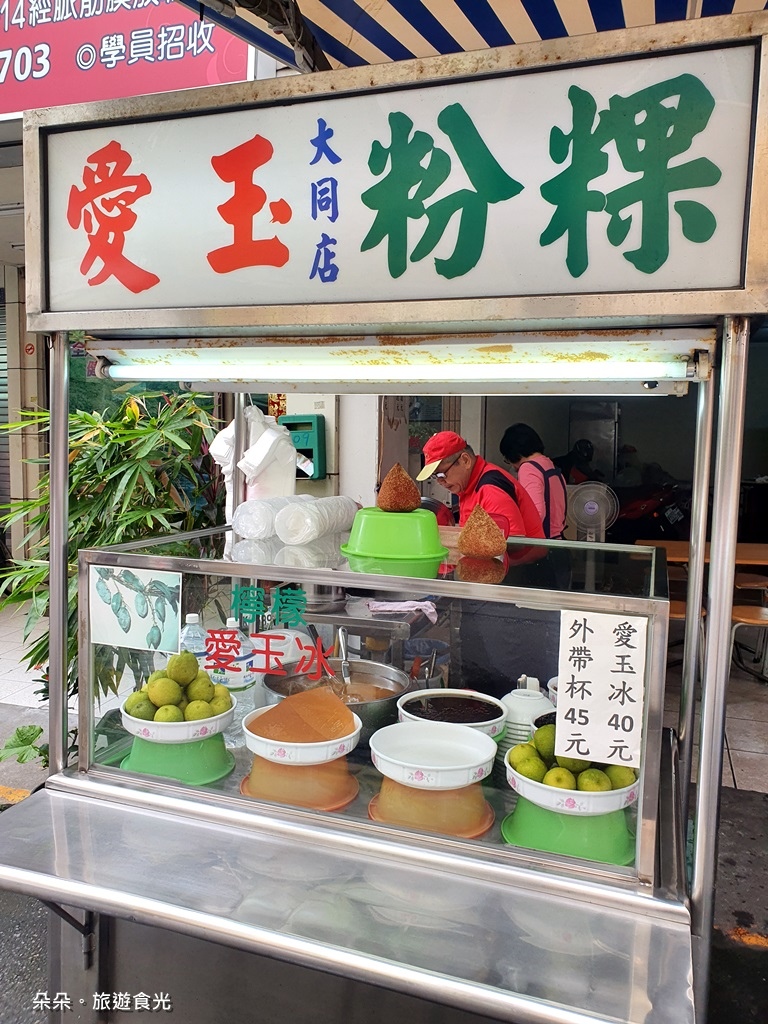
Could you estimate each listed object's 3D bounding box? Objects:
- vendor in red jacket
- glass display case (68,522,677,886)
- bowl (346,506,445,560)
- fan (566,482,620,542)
[{"bbox_3d":[0.378,0.490,2.956,0.620,1.600,0.500,2,4,5],"label":"vendor in red jacket"},{"bbox_3d":[0.047,0.328,1.869,1.180,0.480,0.873,3,4,19],"label":"glass display case"},{"bbox_3d":[0.027,0.044,1.770,0.245,0.098,0.245,2,4,0],"label":"bowl"},{"bbox_3d":[1.652,0.397,6.194,0.440,1.270,0.400,4,4,25],"label":"fan"}]

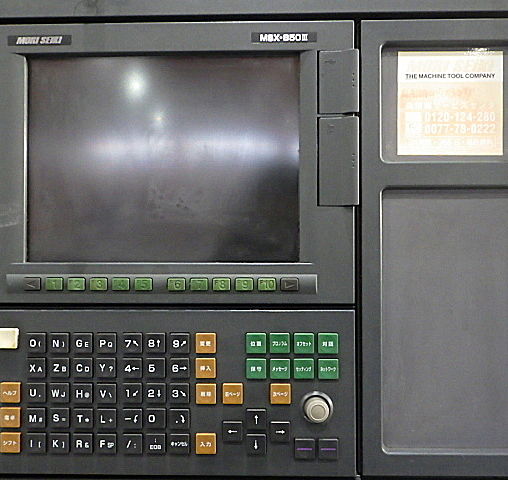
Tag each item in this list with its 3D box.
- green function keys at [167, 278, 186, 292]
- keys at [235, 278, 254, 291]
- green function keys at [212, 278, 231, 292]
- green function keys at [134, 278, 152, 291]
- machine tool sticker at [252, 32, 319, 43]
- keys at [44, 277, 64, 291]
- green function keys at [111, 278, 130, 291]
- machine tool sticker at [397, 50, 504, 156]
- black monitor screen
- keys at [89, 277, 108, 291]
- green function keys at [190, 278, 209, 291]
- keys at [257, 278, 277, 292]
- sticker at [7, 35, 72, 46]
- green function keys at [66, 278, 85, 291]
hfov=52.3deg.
[{"bbox_3d":[-0.060,0.035,0.403,0.014,0.010,0.004,0,-1,1],"label":"green function keys"},{"bbox_3d":[-0.007,0.035,0.405,0.014,0.010,0.005,0,0,1],"label":"keys"},{"bbox_3d":[-0.025,0.035,0.405,0.014,0.010,0.005,0,0,1],"label":"green function keys"},{"bbox_3d":[-0.086,0.035,0.404,0.014,0.010,0.004,0,-1,1],"label":"green function keys"},{"bbox_3d":[0.024,-0.158,0.404,0.051,0.008,0.002,0,-1,1],"label":"machine tool sticker"},{"bbox_3d":[-0.156,0.035,0.405,0.015,0.010,0.004,0,-1,1],"label":"keys"},{"bbox_3d":[-0.103,0.035,0.406,0.014,0.010,0.005,0,0,1],"label":"green function keys"},{"bbox_3d":[0.159,-0.110,0.418,0.086,0.085,0.002,0,0,1],"label":"machine tool sticker"},{"bbox_3d":[-0.072,-0.064,0.415,0.217,0.164,0.010,0,0,1],"label":"black monitor screen"},{"bbox_3d":[-0.121,0.035,0.404,0.014,0.010,0.004,0,-1,1],"label":"keys"},{"bbox_3d":[-0.042,0.035,0.405,0.014,0.010,0.005,0,0,1],"label":"green function keys"},{"bbox_3d":[0.010,0.035,0.405,0.014,0.010,0.005,0,0,1],"label":"keys"},{"bbox_3d":[-0.169,-0.157,0.409,0.051,0.008,0.002,0,-1,1],"label":"sticker"},{"bbox_3d":[-0.138,0.035,0.405,0.015,0.010,0.004,0,-1,1],"label":"green function keys"}]

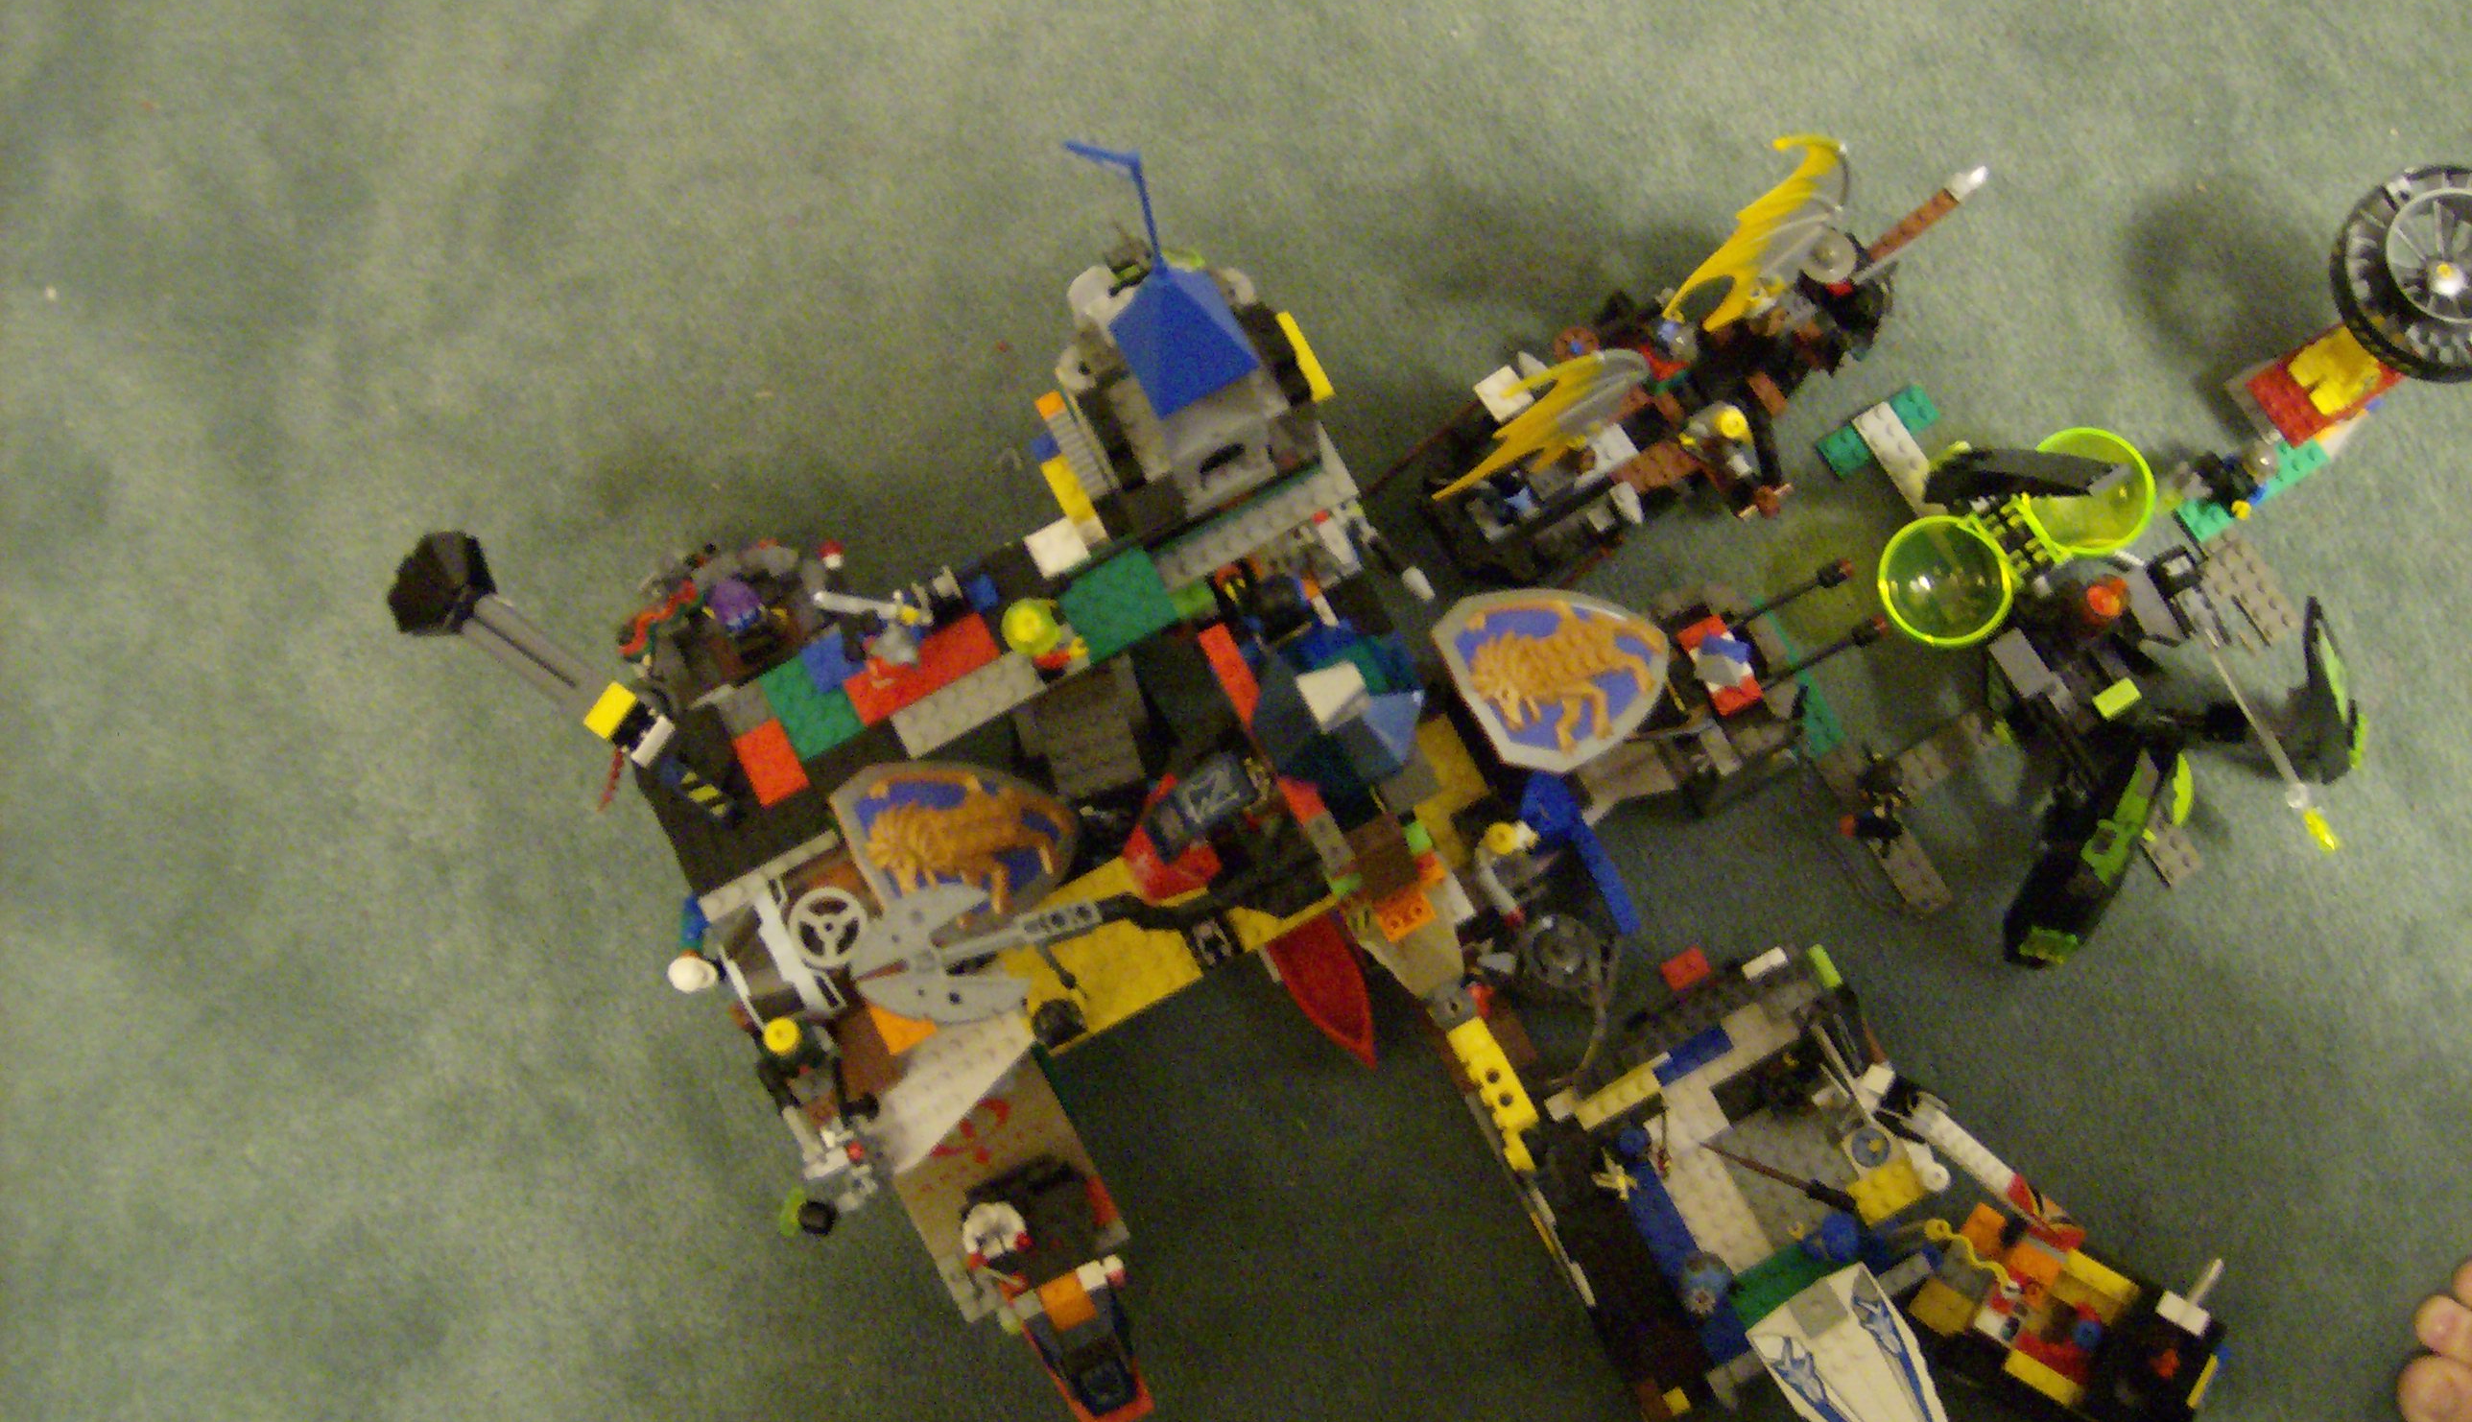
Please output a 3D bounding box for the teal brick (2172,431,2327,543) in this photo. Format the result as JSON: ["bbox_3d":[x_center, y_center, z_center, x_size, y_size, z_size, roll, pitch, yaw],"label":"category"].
[{"bbox_3d":[0.405,-0.087,1.021,0.064,0.005,0.016,-32,79,-4],"label":"teal brick"}]

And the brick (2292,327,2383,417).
[{"bbox_3d":[0.422,-0.131,0.985,0.028,0.011,0.025,-33,84,-3],"label":"brick"}]

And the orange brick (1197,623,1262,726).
[{"bbox_3d":[0.000,-0.011,0.800,0.008,0.011,0.032,-28,79,-3],"label":"orange brick"}]

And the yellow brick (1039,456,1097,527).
[{"bbox_3d":[-0.054,-0.071,0.834,0.008,0.011,0.025,-28,79,-3],"label":"yellow brick"}]

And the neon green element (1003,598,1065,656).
[{"bbox_3d":[-0.061,-0.026,0.780,0.018,0.017,0.018,0,79,2],"label":"neon green element"}]

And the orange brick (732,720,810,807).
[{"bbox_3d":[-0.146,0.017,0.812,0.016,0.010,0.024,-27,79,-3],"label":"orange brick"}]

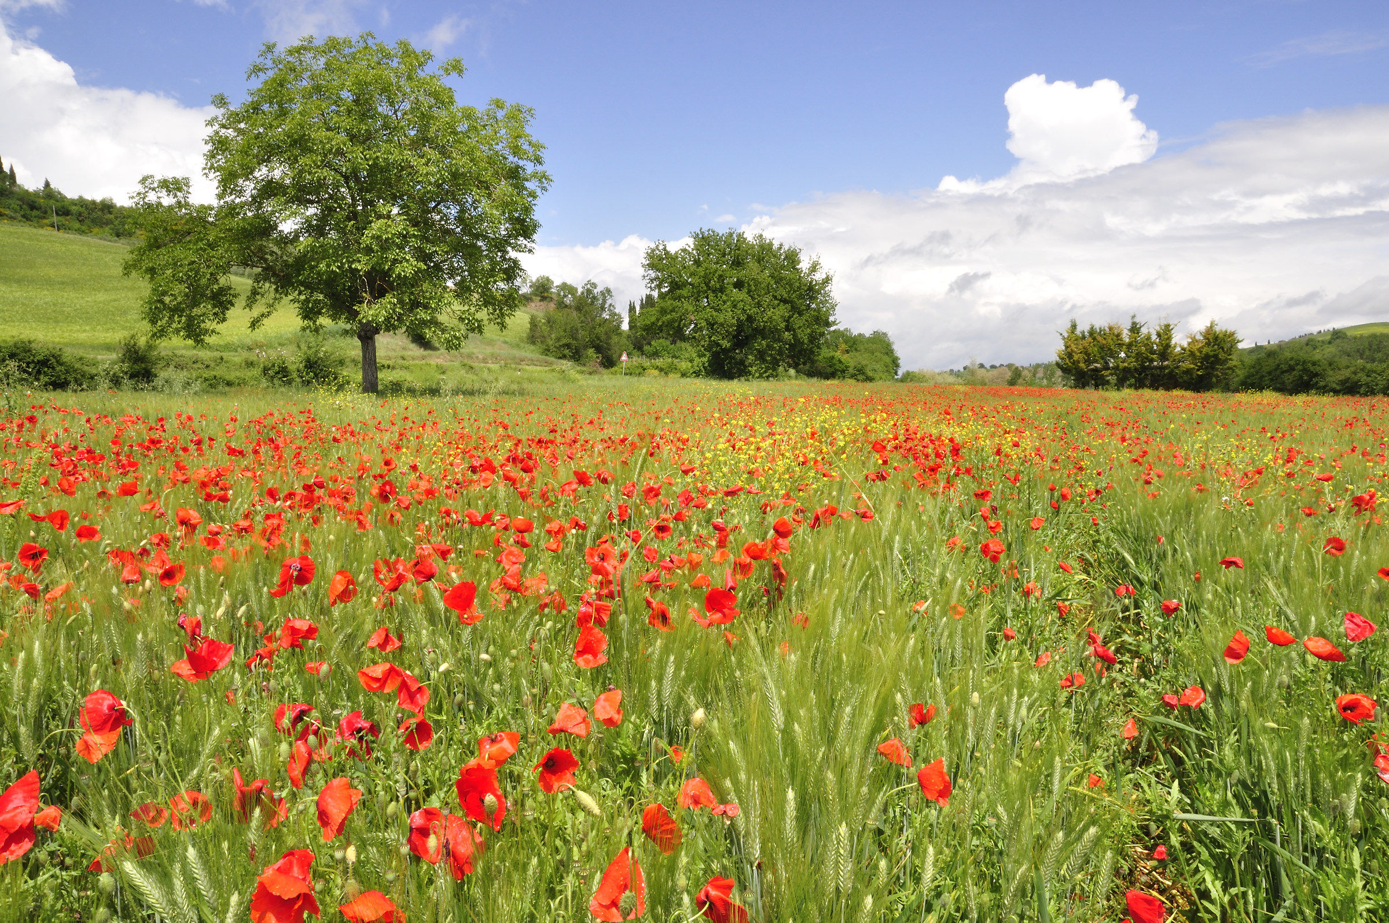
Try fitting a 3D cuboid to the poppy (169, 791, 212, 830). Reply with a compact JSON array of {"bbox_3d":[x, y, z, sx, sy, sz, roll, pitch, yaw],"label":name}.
[{"bbox_3d":[-0.680,0.471,1.300,0.059,0.051,0.050,0,5,0],"label":"poppy"}]

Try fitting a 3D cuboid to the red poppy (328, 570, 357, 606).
[{"bbox_3d":[-0.785,0.282,2.150,0.065,0.075,0.055,-4,6,-37],"label":"red poppy"}]

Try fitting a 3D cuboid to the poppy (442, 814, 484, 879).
[{"bbox_3d":[-0.269,0.447,1.120,0.047,0.075,0.060,-2,5,-18],"label":"poppy"}]

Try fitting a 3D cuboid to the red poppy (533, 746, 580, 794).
[{"bbox_3d":[-0.209,0.467,1.460,0.069,0.069,0.058,1,5,12],"label":"red poppy"}]

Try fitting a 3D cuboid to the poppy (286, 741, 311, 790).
[{"bbox_3d":[-0.595,0.457,1.450,0.034,0.071,0.062,-2,5,-24],"label":"poppy"}]

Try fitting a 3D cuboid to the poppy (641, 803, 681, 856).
[{"bbox_3d":[-0.045,0.496,1.300,0.054,0.068,0.055,1,5,9],"label":"poppy"}]

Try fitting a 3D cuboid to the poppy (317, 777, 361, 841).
[{"bbox_3d":[-0.432,0.422,1.170,0.054,0.075,0.060,0,5,6],"label":"poppy"}]

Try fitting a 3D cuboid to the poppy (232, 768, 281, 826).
[{"bbox_3d":[-0.573,0.439,1.260,0.065,0.073,0.060,-3,6,-30],"label":"poppy"}]

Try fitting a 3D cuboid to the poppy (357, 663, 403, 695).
[{"bbox_3d":[-0.573,0.395,1.760,0.083,0.056,0.065,0,5,5],"label":"poppy"}]

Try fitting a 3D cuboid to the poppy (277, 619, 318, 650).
[{"bbox_3d":[-0.781,0.339,1.900,0.079,0.062,0.060,-3,6,-30],"label":"poppy"}]

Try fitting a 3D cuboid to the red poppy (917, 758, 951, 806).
[{"bbox_3d":[0.348,0.466,1.400,0.048,0.067,0.062,2,5,17],"label":"red poppy"}]

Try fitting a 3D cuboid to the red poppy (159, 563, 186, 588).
[{"bbox_3d":[-1.455,0.316,2.680,0.073,0.064,0.060,-1,5,-11],"label":"red poppy"}]

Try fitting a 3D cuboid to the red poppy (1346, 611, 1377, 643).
[{"bbox_3d":[1.537,0.381,2.220,0.068,0.068,0.060,3,6,30],"label":"red poppy"}]

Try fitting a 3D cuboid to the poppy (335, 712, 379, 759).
[{"bbox_3d":[-0.531,0.431,1.520,0.068,0.075,0.050,-1,5,-11],"label":"poppy"}]

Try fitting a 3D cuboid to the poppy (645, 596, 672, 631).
[{"bbox_3d":[-0.080,0.338,2.150,0.060,0.075,0.055,-2,5,-24],"label":"poppy"}]

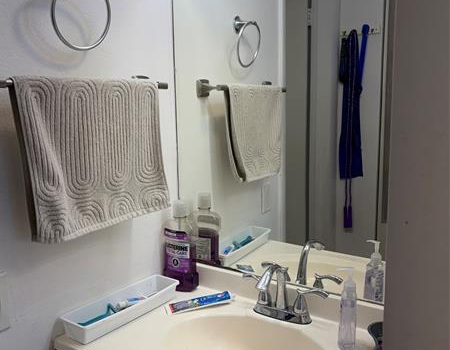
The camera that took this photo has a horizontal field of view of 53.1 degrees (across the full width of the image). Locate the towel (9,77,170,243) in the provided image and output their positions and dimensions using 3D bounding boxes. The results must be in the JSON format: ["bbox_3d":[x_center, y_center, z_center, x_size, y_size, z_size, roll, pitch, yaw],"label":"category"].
[{"bbox_3d":[-0.268,-0.052,1.028,0.074,0.327,0.403,5,11,33],"label":"towel"}]

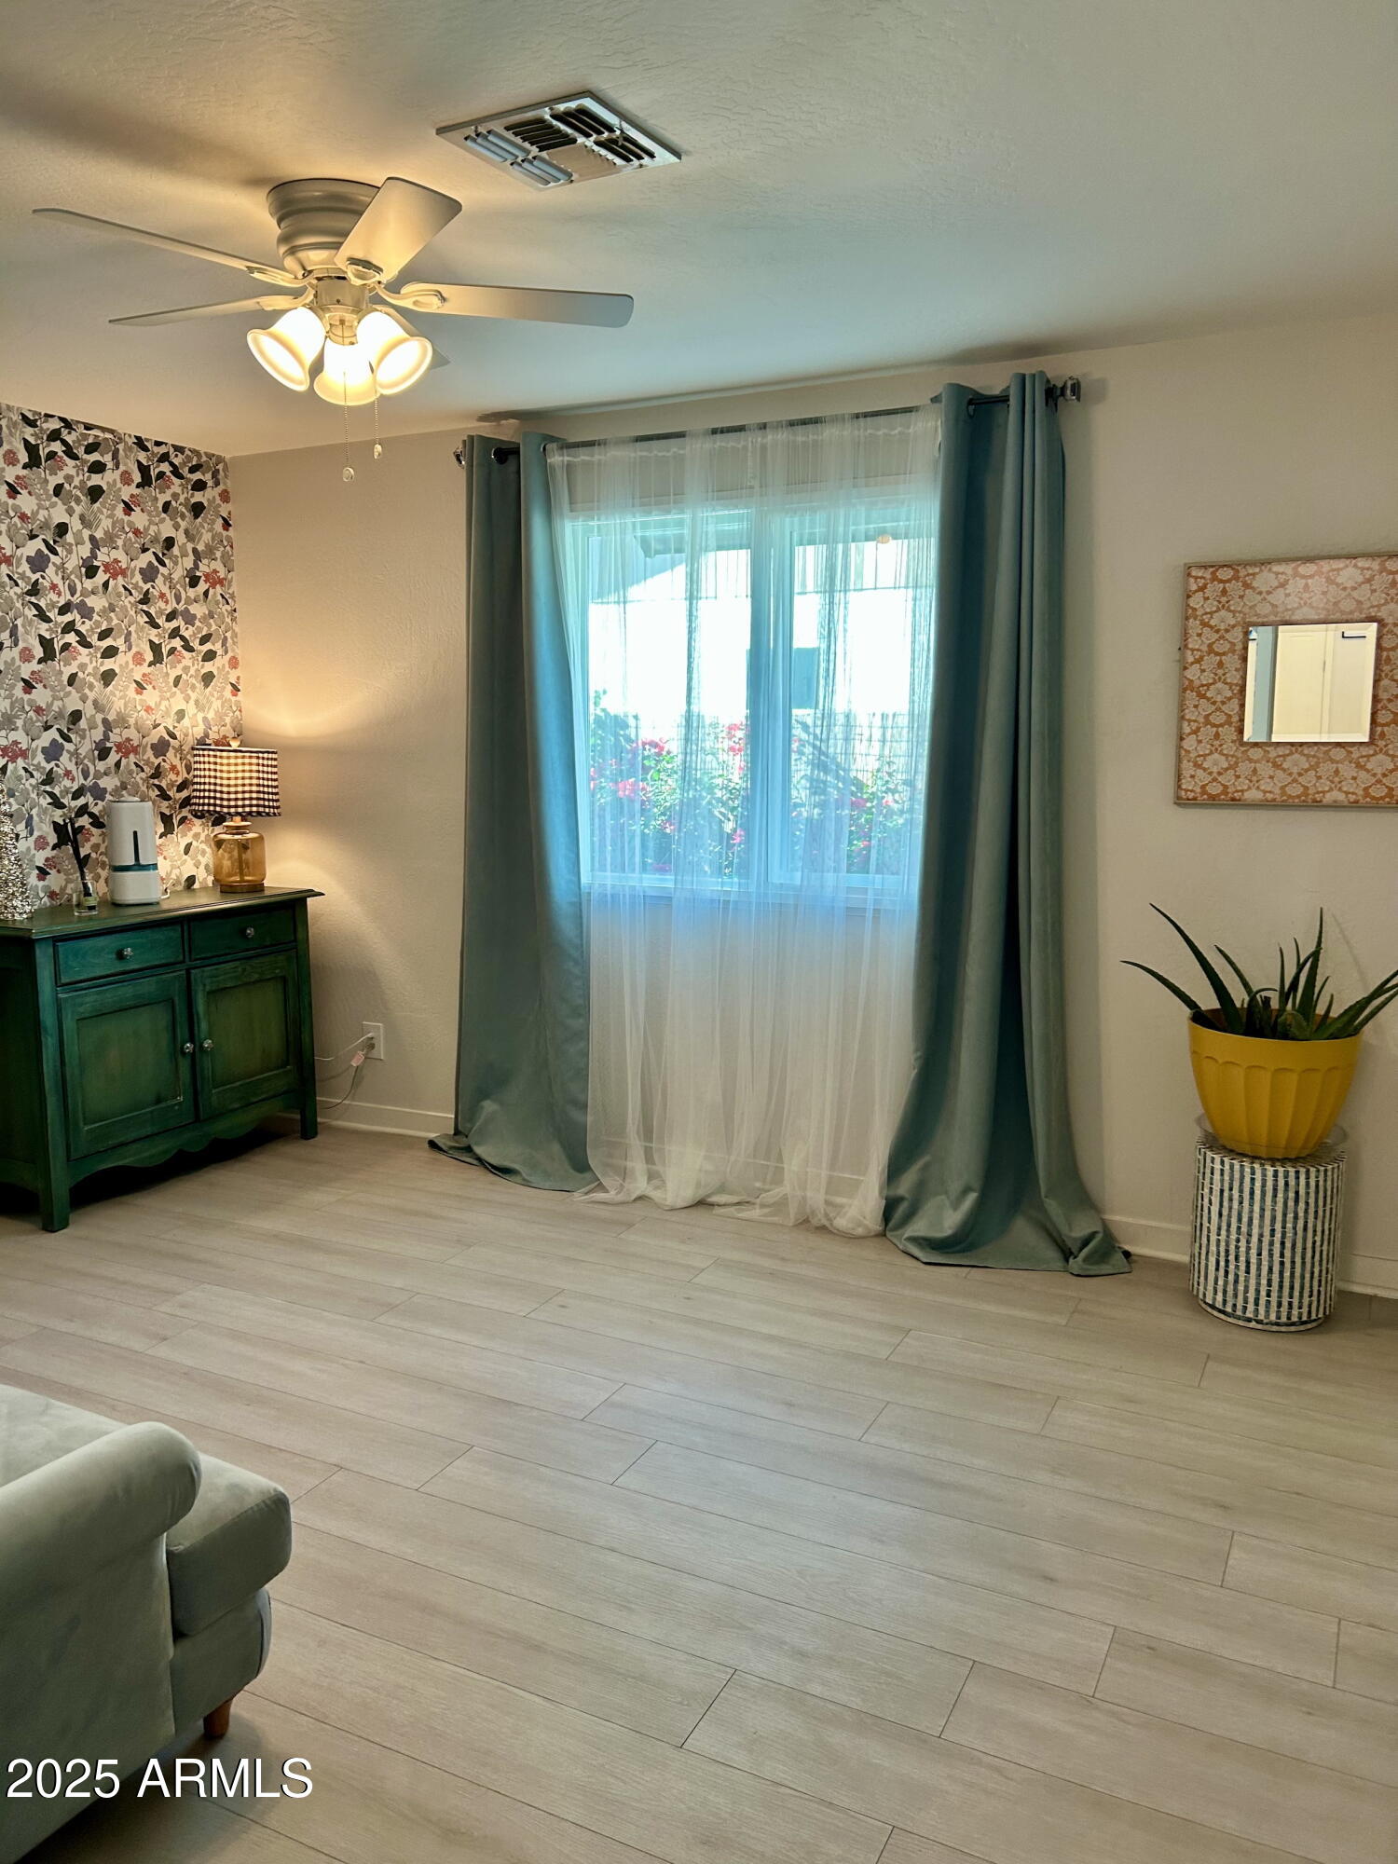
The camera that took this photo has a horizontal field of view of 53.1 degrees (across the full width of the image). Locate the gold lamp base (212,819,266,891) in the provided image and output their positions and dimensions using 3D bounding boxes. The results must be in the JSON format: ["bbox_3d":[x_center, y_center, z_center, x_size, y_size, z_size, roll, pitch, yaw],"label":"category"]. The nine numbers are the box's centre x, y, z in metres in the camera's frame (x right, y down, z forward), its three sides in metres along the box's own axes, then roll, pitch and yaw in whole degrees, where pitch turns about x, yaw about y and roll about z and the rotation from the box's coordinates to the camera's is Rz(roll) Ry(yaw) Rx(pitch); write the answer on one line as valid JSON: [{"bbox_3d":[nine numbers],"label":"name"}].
[{"bbox_3d":[-1.639,-0.273,4.986,0.185,0.260,0.185,4,9,26],"label":"gold lamp base"}]

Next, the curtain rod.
[{"bbox_3d":[0.102,-1.463,4.058,1.980,0.066,0.090,4,9,26],"label":"curtain rod"}]

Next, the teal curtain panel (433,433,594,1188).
[{"bbox_3d":[-0.630,-0.384,4.524,0.700,2.370,0.220,4,9,26],"label":"teal curtain panel"}]

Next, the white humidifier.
[{"bbox_3d":[-1.856,-0.260,4.607,0.155,0.333,0.160,-4,9,-31],"label":"white humidifier"}]

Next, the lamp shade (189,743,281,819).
[{"bbox_3d":[-1.637,-0.531,4.951,0.300,0.235,0.300,4,9,26],"label":"lamp shade"}]

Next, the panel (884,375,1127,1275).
[{"bbox_3d":[0.846,-0.276,3.783,0.670,2.375,0.240,4,9,26],"label":"panel"}]

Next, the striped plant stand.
[{"bbox_3d":[1.432,0.746,3.537,0.343,0.426,0.343,4,9,26],"label":"striped plant stand"}]

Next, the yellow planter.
[{"bbox_3d":[1.423,0.382,3.477,0.400,0.312,0.400,4,9,26],"label":"yellow planter"}]

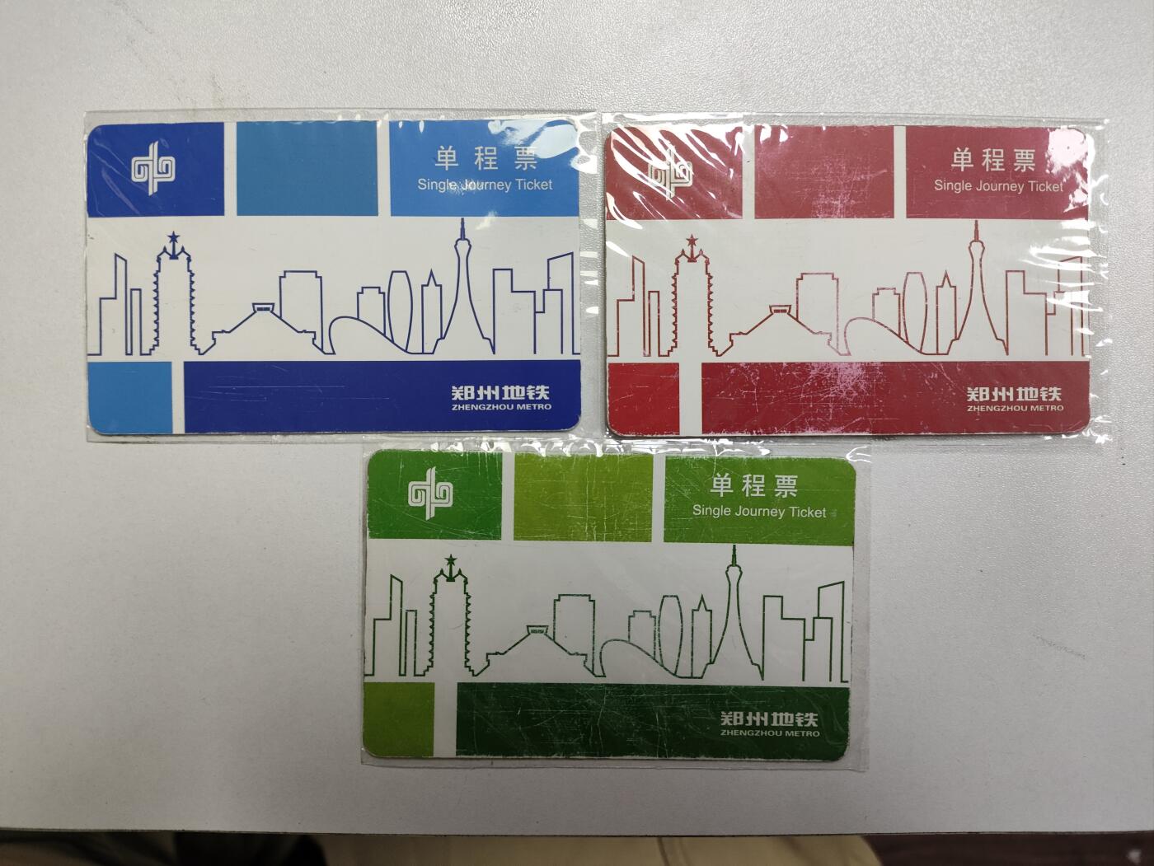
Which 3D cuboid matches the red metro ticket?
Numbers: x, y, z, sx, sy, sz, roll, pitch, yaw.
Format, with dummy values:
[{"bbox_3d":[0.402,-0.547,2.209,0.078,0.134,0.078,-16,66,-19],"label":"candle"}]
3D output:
[{"bbox_3d":[0.048,-0.027,0.147,0.086,0.001,0.054,0,90,-1],"label":"red metro ticket"}]

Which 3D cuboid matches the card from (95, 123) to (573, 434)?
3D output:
[{"bbox_3d":[-0.042,-0.027,0.146,0.086,0.001,0.054,0,90,-1],"label":"card"}]

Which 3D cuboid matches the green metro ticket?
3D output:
[{"bbox_3d":[0.006,0.031,0.147,0.086,0.001,0.054,1,90,-1],"label":"green metro ticket"}]

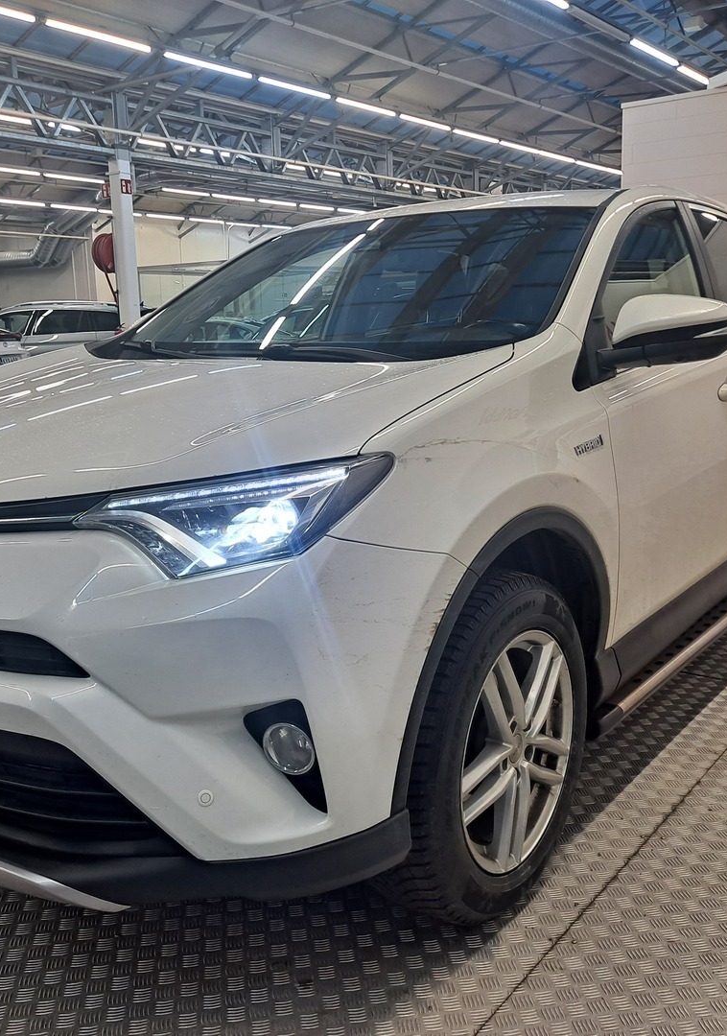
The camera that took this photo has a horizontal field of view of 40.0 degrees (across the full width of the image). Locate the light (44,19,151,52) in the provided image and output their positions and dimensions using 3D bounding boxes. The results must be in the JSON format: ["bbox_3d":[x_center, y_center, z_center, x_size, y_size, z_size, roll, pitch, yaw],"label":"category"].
[{"bbox_3d":[-3.022,-5.492,11.354,0.110,0.060,1.480,7,13,37],"label":"light"}]

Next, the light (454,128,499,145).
[{"bbox_3d":[2.036,-6.812,17.830,0.090,0.070,1.500,6,13,37],"label":"light"}]

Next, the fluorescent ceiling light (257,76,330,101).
[{"bbox_3d":[-0.939,-6.015,13.977,0.090,0.070,1.500,6,13,37],"label":"fluorescent ceiling light"}]

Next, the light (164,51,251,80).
[{"bbox_3d":[-1.946,-5.745,12.683,0.090,0.070,1.500,6,13,37],"label":"light"}]

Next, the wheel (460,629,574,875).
[{"bbox_3d":[0.252,0.465,2.075,0.195,0.492,0.492,6,13,36],"label":"wheel"}]

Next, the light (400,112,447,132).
[{"bbox_3d":[1.048,-6.547,16.542,0.090,0.070,1.500,6,13,37],"label":"light"}]

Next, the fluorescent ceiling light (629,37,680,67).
[{"bbox_3d":[3.598,-5.745,12.306,0.110,0.060,1.480,7,13,37],"label":"fluorescent ceiling light"}]

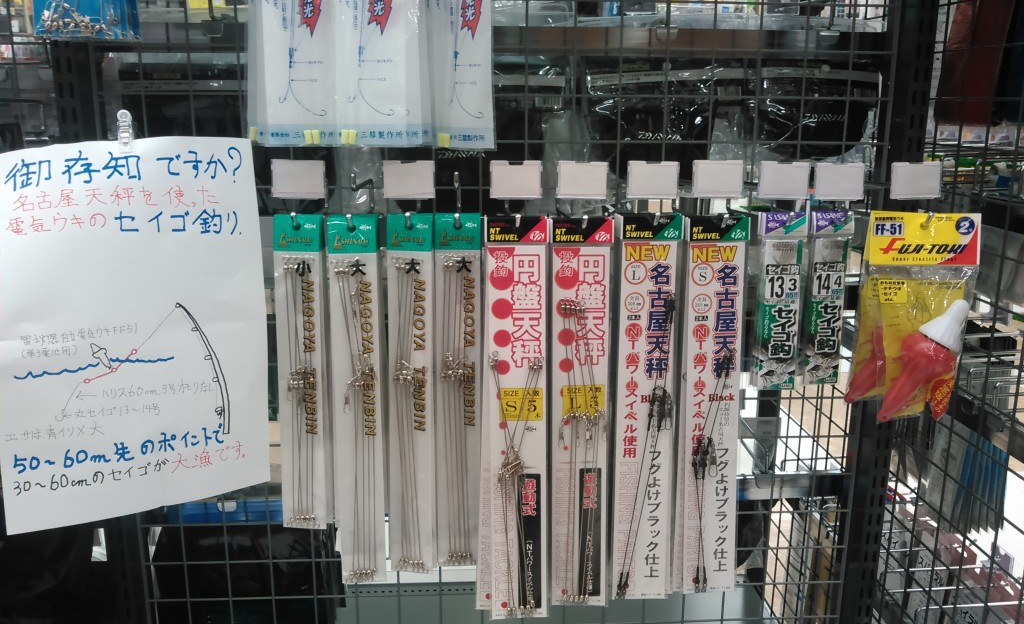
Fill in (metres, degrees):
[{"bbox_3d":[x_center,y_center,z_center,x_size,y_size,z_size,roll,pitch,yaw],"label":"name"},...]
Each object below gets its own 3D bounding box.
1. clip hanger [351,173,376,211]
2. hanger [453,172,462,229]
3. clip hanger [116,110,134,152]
[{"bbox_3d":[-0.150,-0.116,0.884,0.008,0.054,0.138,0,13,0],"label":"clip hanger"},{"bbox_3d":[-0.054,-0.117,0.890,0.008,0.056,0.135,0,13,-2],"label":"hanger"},{"bbox_3d":[-0.390,-0.182,0.895,0.016,0.044,0.018,-1,13,-6],"label":"clip hanger"}]

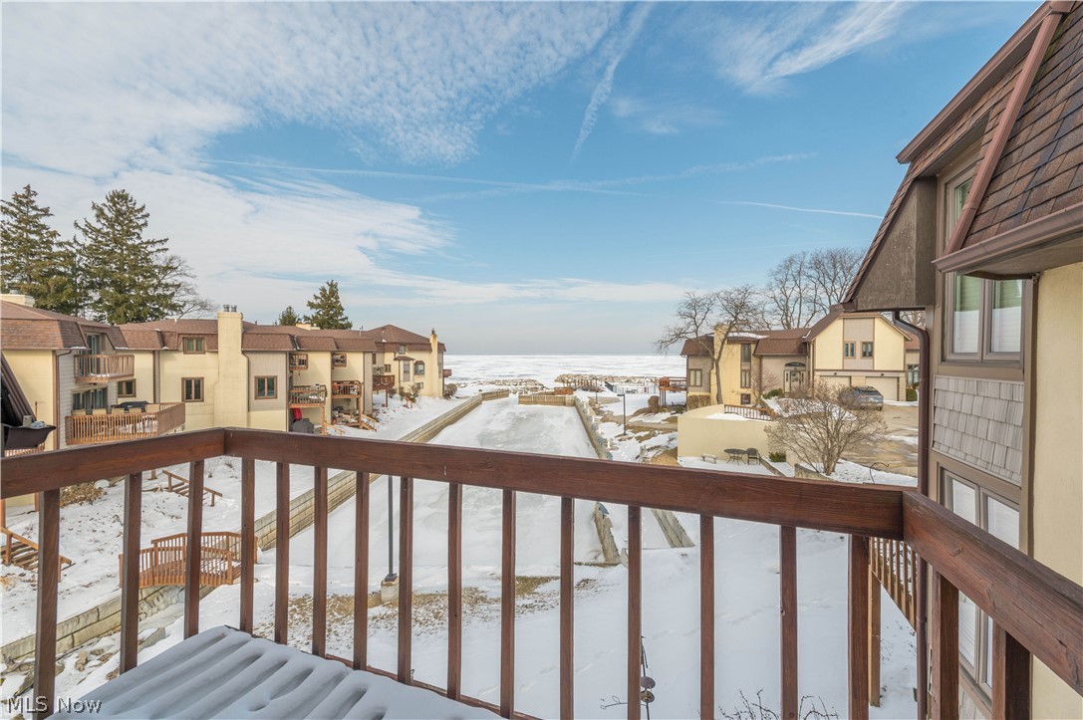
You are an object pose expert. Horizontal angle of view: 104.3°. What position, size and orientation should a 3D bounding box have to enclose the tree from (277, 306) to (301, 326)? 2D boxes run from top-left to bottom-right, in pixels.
[{"bbox_3d":[-44.500,-3.081,73.966,6.000,13.200,6.000,0,1,0],"label":"tree"}]

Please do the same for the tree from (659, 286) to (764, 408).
[{"bbox_3d":[14.500,-0.931,36.291,9.200,10.900,8.000,0,1,0],"label":"tree"}]

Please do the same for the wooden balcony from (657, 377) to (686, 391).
[{"bbox_3d":[14.100,2.503,45.037,3.500,1.300,2.500,0,1,19],"label":"wooden balcony"}]

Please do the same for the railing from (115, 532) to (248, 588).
[{"bbox_3d":[-10.850,6.128,13.032,3.300,1.200,1.350,0,1,-3],"label":"railing"}]

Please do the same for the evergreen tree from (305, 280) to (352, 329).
[{"bbox_3d":[-32.500,-4.298,63.949,8.000,15.900,8.000,0,1,0],"label":"evergreen tree"}]

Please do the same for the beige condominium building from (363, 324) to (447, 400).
[{"bbox_3d":[-19.800,0.458,56.011,11.500,10.200,12.000,0,1,20],"label":"beige condominium building"}]

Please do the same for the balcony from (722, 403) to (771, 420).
[{"bbox_3d":[15.600,4.013,32.256,3.900,1.080,1.000,0,1,19],"label":"balcony"}]

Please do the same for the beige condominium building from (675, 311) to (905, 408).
[{"bbox_3d":[23.900,-0.065,42.603,18.800,8.800,10.400,0,1,19],"label":"beige condominium building"}]

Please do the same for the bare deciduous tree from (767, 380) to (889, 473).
[{"bbox_3d":[12.750,2.975,18.841,5.300,4.250,4.800,0,1,0],"label":"bare deciduous tree"}]

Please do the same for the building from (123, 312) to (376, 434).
[{"bbox_3d":[-21.600,1.190,32.819,10.000,8.750,21.000,0,1,6],"label":"building"}]

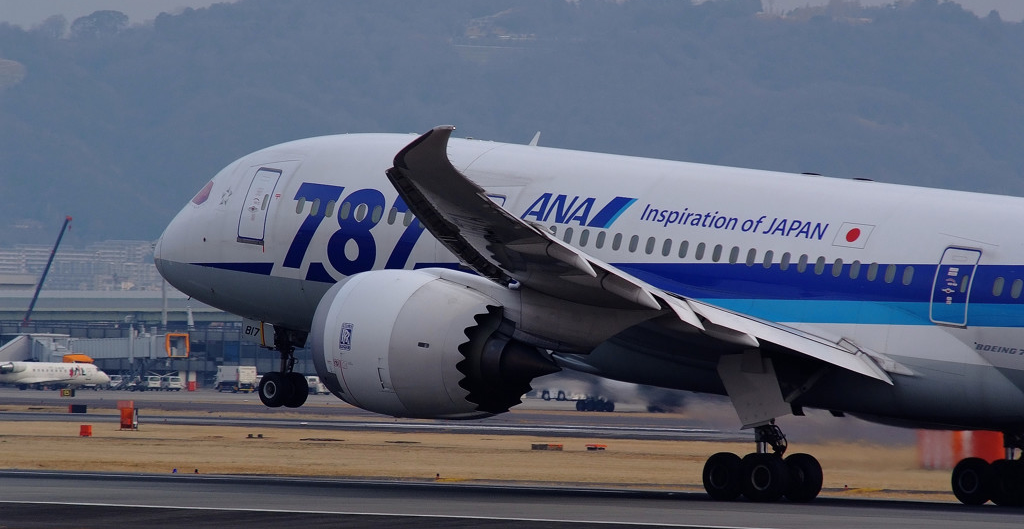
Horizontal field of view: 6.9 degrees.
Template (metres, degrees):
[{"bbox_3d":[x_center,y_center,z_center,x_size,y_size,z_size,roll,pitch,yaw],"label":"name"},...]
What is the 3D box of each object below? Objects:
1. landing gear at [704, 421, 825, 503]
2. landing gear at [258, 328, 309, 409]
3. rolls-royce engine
[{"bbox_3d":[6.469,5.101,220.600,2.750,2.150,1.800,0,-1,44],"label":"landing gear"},{"bbox_3d":[-6.402,2.914,239.300,1.120,2.200,1.080,7,4,44],"label":"landing gear"},{"bbox_3d":[-1.440,2.261,221.497,7.200,3.800,3.750,10,6,44],"label":"rolls-royce engine"}]

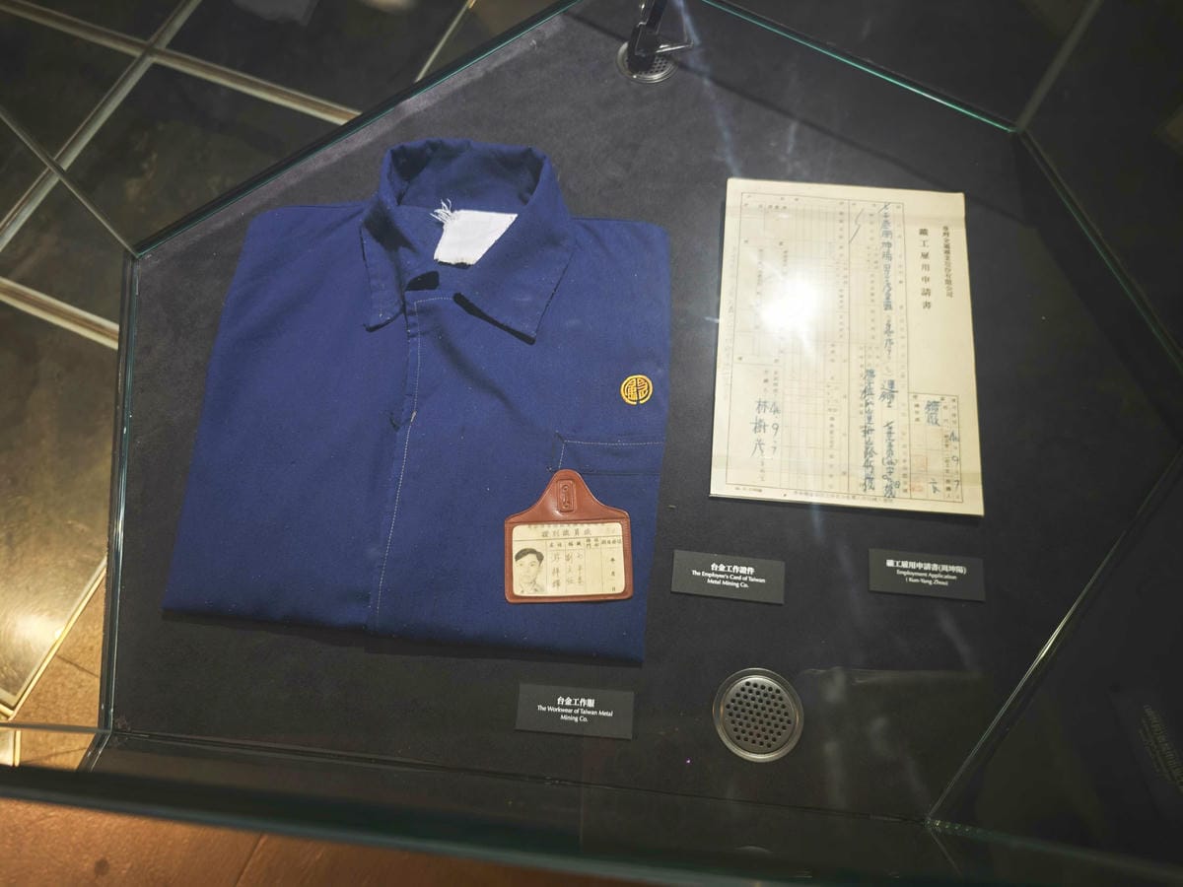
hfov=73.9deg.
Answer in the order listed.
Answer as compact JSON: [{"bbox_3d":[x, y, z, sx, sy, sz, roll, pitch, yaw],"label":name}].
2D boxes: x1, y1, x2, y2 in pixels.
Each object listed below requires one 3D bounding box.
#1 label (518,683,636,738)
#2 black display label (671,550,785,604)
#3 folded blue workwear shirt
[{"bbox_3d":[-0.012,0.199,0.584,0.087,0.004,0.033,3,69,3],"label":"label"},{"bbox_3d":[0.108,0.105,0.616,0.087,0.004,0.033,5,69,4],"label":"black display label"},{"bbox_3d":[-0.134,-0.059,0.661,0.385,0.055,0.441,3,69,4],"label":"folded blue workwear shirt"}]

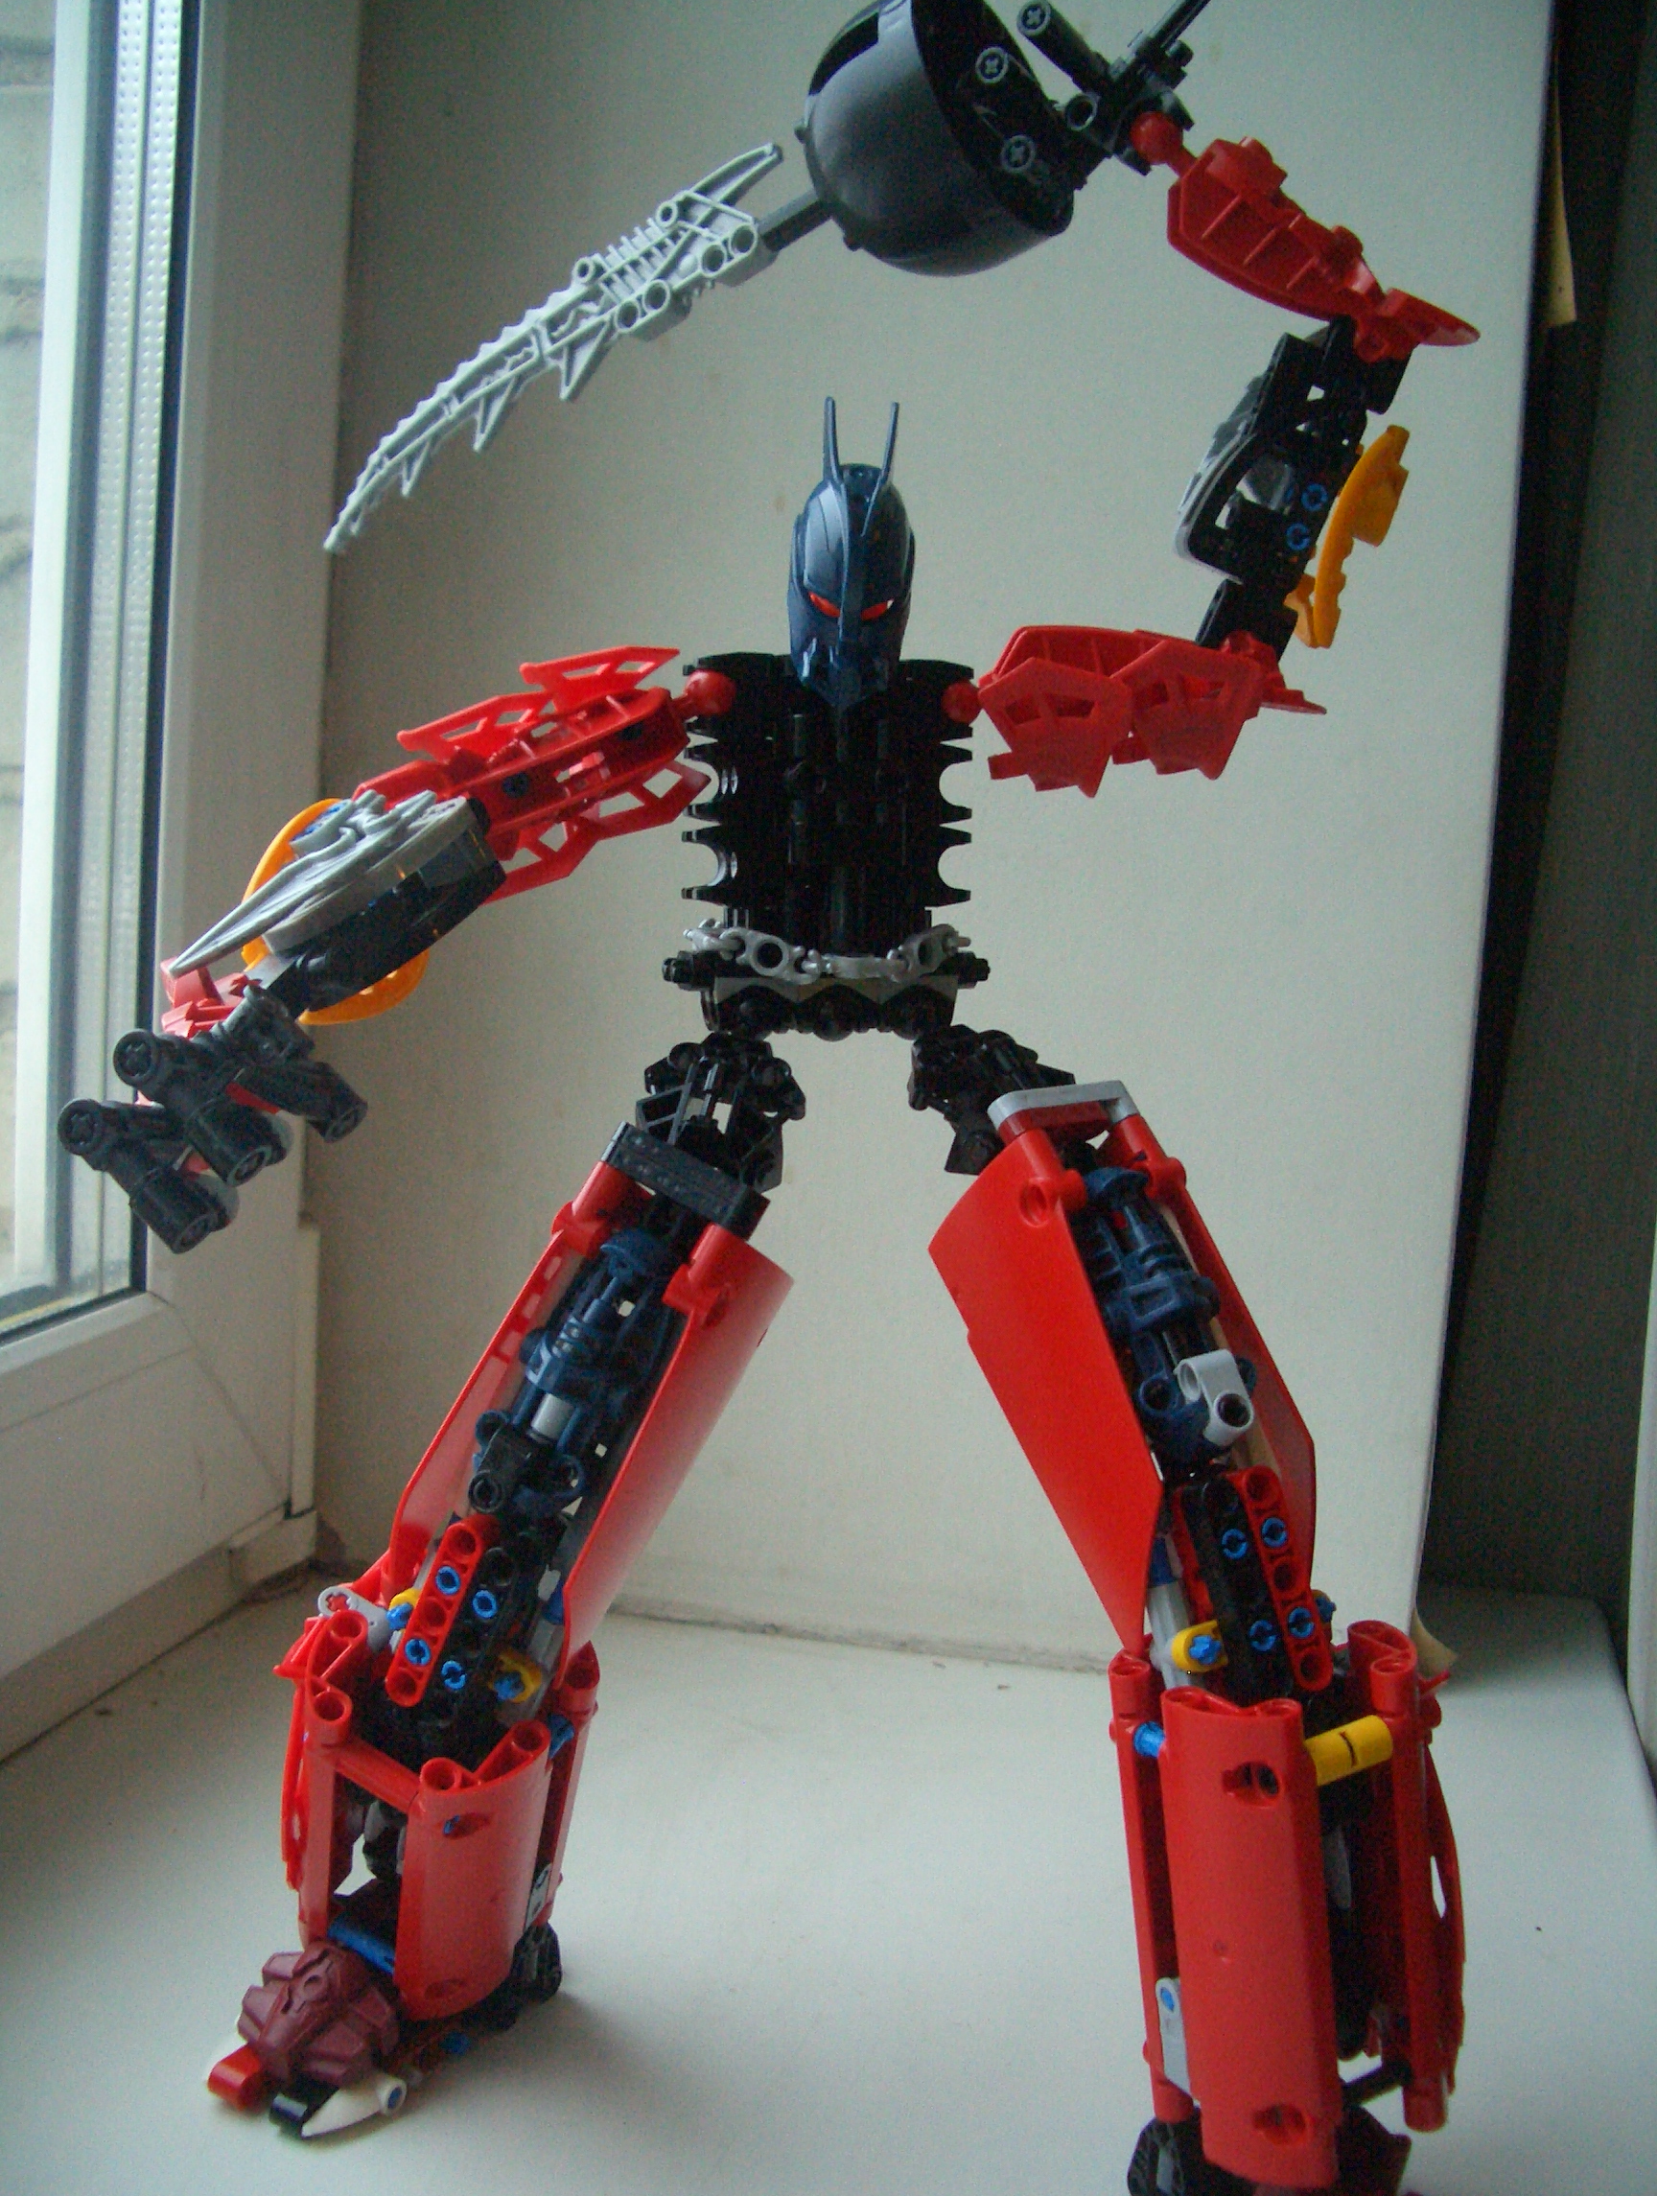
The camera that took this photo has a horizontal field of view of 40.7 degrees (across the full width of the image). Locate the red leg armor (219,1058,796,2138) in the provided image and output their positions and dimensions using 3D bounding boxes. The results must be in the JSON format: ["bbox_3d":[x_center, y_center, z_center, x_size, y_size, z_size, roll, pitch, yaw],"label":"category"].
[{"bbox_3d":[-0.057,0.089,0.437,0.068,0.202,0.100,9,0,38],"label":"red leg armor"}]

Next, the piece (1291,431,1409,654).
[{"bbox_3d":[0.099,-0.107,0.424,0.015,0.045,0.038,18,0,6],"label":"piece"}]

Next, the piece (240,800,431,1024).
[{"bbox_3d":[-0.089,-0.034,0.407,0.042,0.038,0.013,-40,0,-30],"label":"piece"}]

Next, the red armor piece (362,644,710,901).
[{"bbox_3d":[-0.058,-0.065,0.443,0.078,0.041,0.035,-24,13,-32],"label":"red armor piece"}]

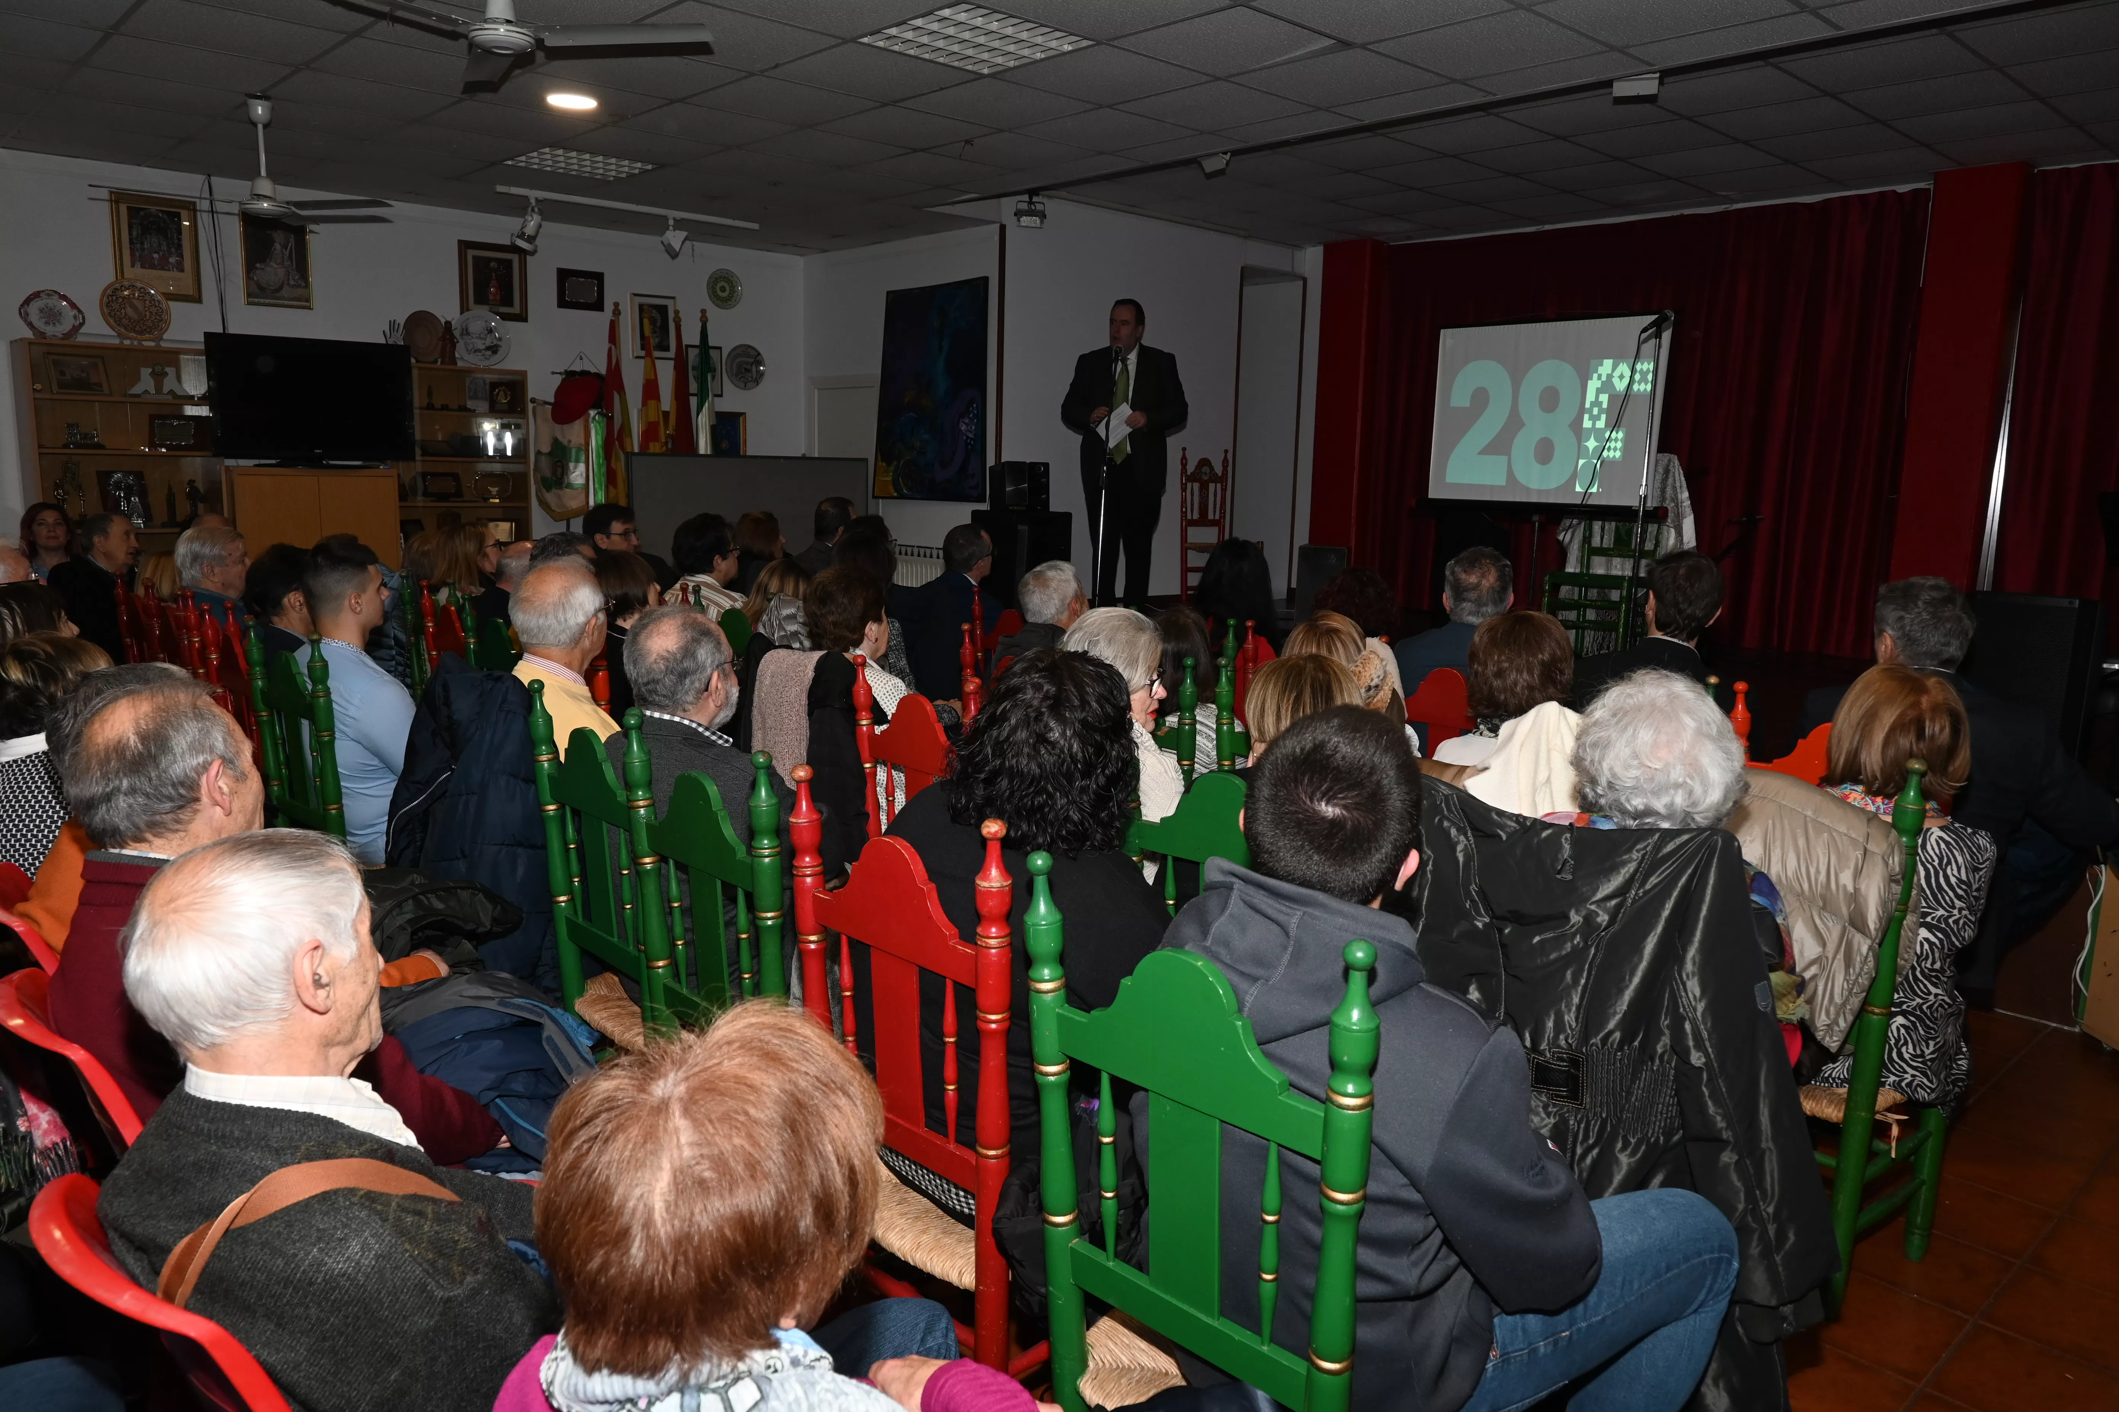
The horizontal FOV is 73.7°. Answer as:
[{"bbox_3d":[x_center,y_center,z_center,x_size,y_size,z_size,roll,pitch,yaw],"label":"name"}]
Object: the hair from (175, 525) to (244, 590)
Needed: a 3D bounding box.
[{"bbox_3d":[-2.696,-0.473,4.480,0.220,0.215,0.180,-8,13,-41],"label":"hair"}]

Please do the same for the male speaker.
[{"bbox_3d":[0.325,-1.216,7.371,0.630,1.760,0.420,3,10,11],"label":"male speaker"}]

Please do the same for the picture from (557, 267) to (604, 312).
[{"bbox_3d":[-2.944,-2.557,8.695,0.297,0.231,0.025,-7,12,-40],"label":"picture"}]

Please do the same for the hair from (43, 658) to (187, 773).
[{"bbox_3d":[-1.051,0.048,1.620,0.165,0.180,0.190,6,11,27],"label":"hair"}]

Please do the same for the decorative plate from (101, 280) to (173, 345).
[{"bbox_3d":[-4.539,-1.941,6.941,0.310,0.310,0.050,-8,1,-42],"label":"decorative plate"}]

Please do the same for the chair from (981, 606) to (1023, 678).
[{"bbox_3d":[-0.039,0.119,5.395,0.460,1.130,0.485,-8,13,-42],"label":"chair"}]

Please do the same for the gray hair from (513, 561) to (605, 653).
[{"bbox_3d":[-1.141,-0.227,3.220,0.175,0.205,0.205,5,10,21],"label":"gray hair"}]

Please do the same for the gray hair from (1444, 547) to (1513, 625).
[{"bbox_3d":[1.168,-0.332,3.930,0.178,0.215,0.200,4,10,18],"label":"gray hair"}]

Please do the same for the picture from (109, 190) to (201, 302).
[{"bbox_3d":[-4.603,-2.332,7.194,0.375,0.515,0.035,-8,13,-42],"label":"picture"}]

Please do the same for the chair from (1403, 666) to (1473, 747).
[{"bbox_3d":[1.213,0.345,4.136,0.467,1.091,0.490,-7,13,-42],"label":"chair"}]

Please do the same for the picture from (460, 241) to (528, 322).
[{"bbox_3d":[-3.361,-2.525,8.447,0.400,0.420,0.030,-8,13,-42],"label":"picture"}]

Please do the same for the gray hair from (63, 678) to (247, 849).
[{"bbox_3d":[-1.121,0.068,1.750,0.172,0.205,0.205,3,10,12],"label":"gray hair"}]

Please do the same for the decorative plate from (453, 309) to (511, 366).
[{"bbox_3d":[-3.337,-2.132,8.188,0.322,0.322,0.035,-7,2,-40],"label":"decorative plate"}]

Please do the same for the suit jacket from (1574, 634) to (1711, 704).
[{"bbox_3d":[1.586,0.147,3.761,0.500,0.640,0.380,8,12,35],"label":"suit jacket"}]

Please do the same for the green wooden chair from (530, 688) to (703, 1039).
[{"bbox_3d":[-0.777,0.495,2.958,0.467,1.091,0.490,-7,13,-42],"label":"green wooden chair"}]

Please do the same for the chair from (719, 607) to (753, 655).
[{"bbox_3d":[-1.059,0.118,5.366,0.460,1.090,0.480,-8,13,-42],"label":"chair"}]

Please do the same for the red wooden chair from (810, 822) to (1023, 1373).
[{"bbox_3d":[-0.097,0.636,2.189,0.467,1.091,0.490,-8,13,-43],"label":"red wooden chair"}]

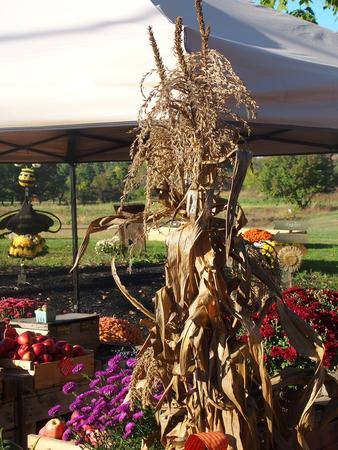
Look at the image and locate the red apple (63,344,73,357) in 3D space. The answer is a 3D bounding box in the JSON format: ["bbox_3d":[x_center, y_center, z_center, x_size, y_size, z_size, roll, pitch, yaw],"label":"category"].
[{"bbox_3d":[-0.585,0.721,5.100,0.066,0.061,0.066,-1,0,0],"label":"red apple"}]

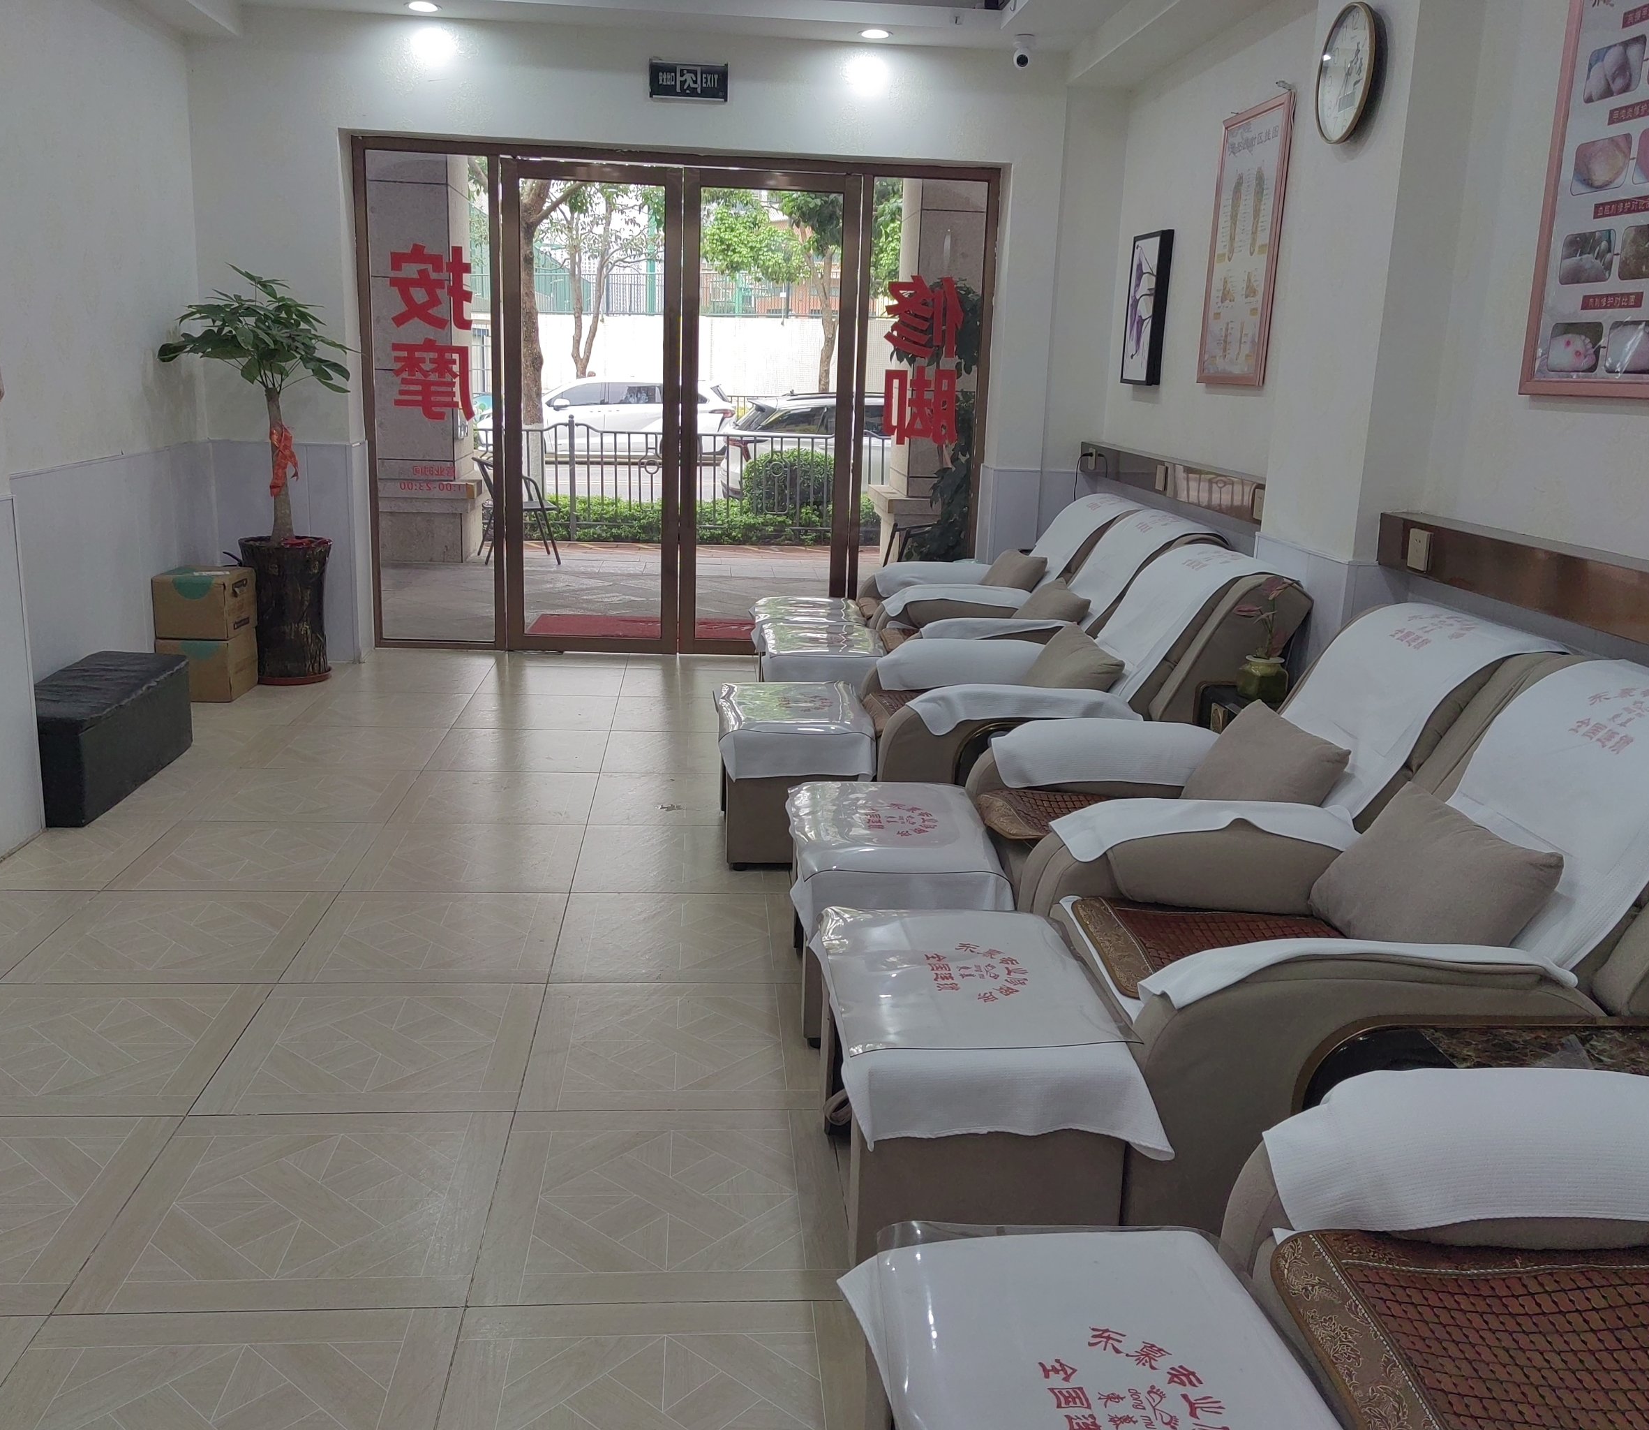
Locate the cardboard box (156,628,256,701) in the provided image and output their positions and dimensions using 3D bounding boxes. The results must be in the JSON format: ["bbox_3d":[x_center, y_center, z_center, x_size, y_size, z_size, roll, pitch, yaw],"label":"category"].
[{"bbox_3d":[-2.541,-0.218,6.120,0.282,0.250,0.395,1,13,-5],"label":"cardboard box"}]

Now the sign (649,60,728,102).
[{"bbox_3d":[-0.579,-2.714,6.366,0.331,0.151,0.035,1,13,-5],"label":"sign"}]

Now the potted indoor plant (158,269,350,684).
[{"bbox_3d":[-2.380,-0.993,6.274,0.740,1.700,0.680,1,13,-5],"label":"potted indoor plant"}]

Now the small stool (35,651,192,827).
[{"bbox_3d":[-2.398,0.063,4.799,0.370,0.310,1.020,1,13,-5],"label":"small stool"}]

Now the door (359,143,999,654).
[{"bbox_3d":[-0.674,-1.426,7.029,2.920,2.310,0.100,1,13,-5],"label":"door"}]

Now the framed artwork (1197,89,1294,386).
[{"bbox_3d":[1.371,-1.515,4.856,0.040,0.854,0.585,1,13,-5],"label":"framed artwork"}]

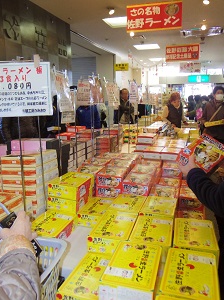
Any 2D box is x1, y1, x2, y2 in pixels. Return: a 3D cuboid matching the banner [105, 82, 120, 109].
[{"bbox_3d":[0.006,-0.670,3.300,0.200,0.310,0.020,1,11,3],"label":"banner"}]

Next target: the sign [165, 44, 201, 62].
[{"bbox_3d":[1.506,-2.040,5.600,0.680,0.315,0.020,0,11,15],"label":"sign"}]

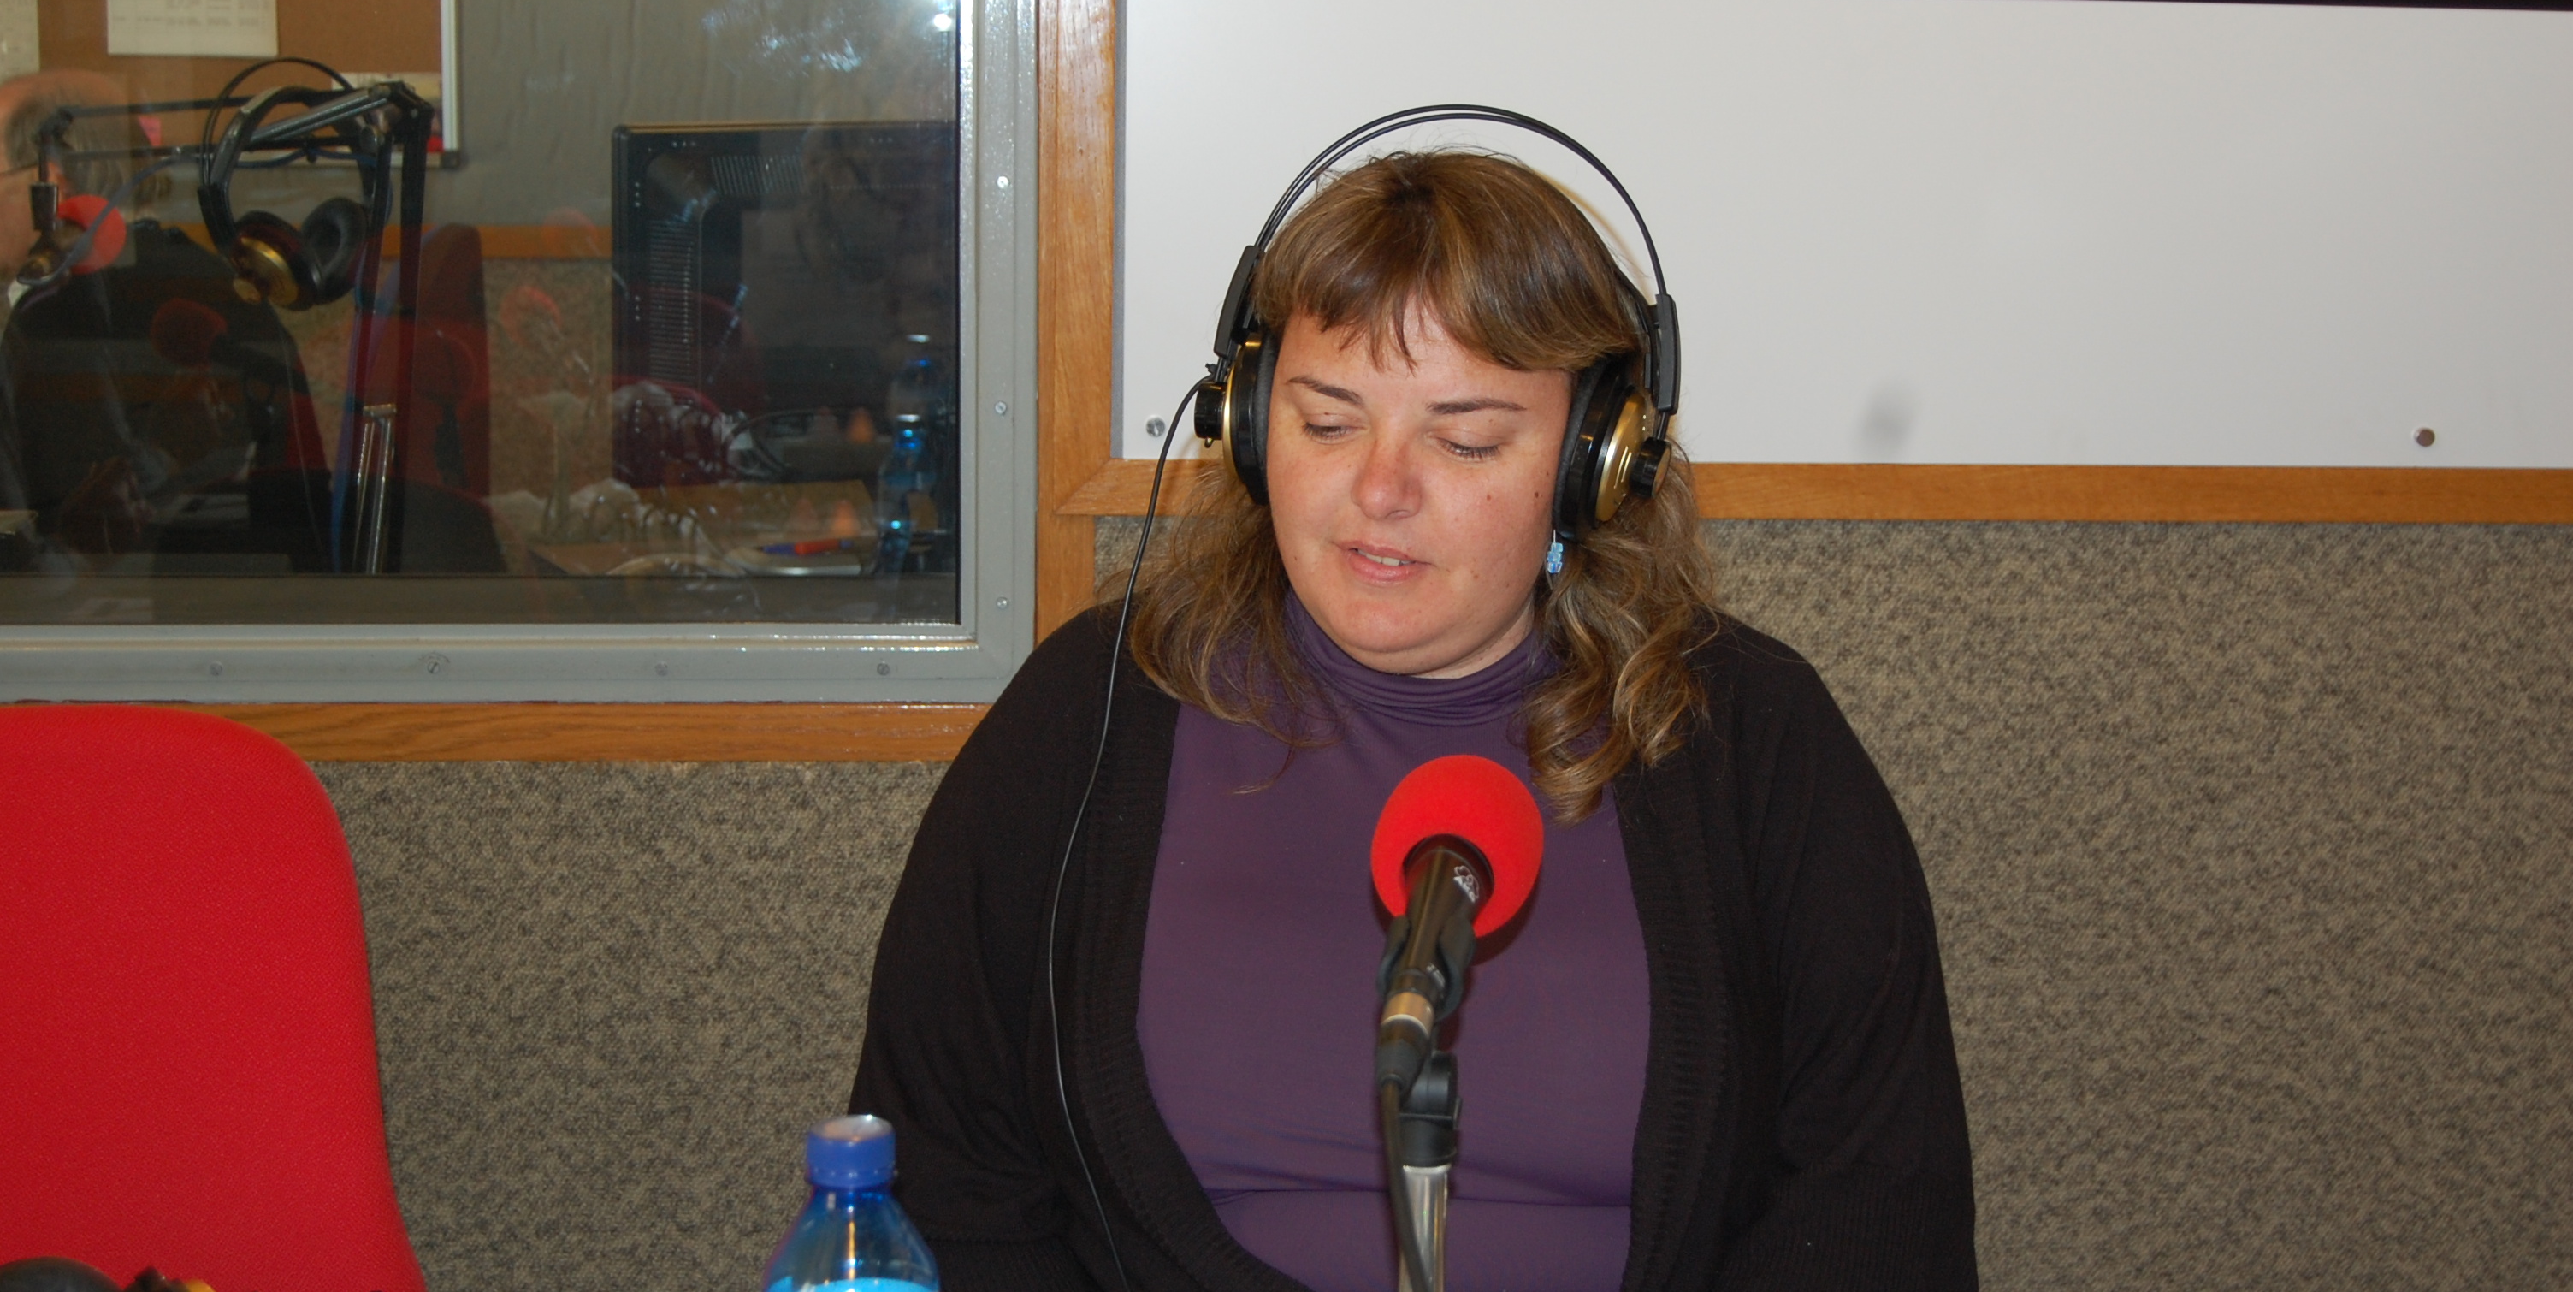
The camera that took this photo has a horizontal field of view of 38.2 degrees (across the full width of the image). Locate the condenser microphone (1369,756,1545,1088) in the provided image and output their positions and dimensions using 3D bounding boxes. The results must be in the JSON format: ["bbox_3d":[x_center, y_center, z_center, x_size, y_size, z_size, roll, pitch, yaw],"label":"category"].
[{"bbox_3d":[0.061,0.115,1.515,0.070,0.070,0.216,2,30,11],"label":"condenser microphone"}]

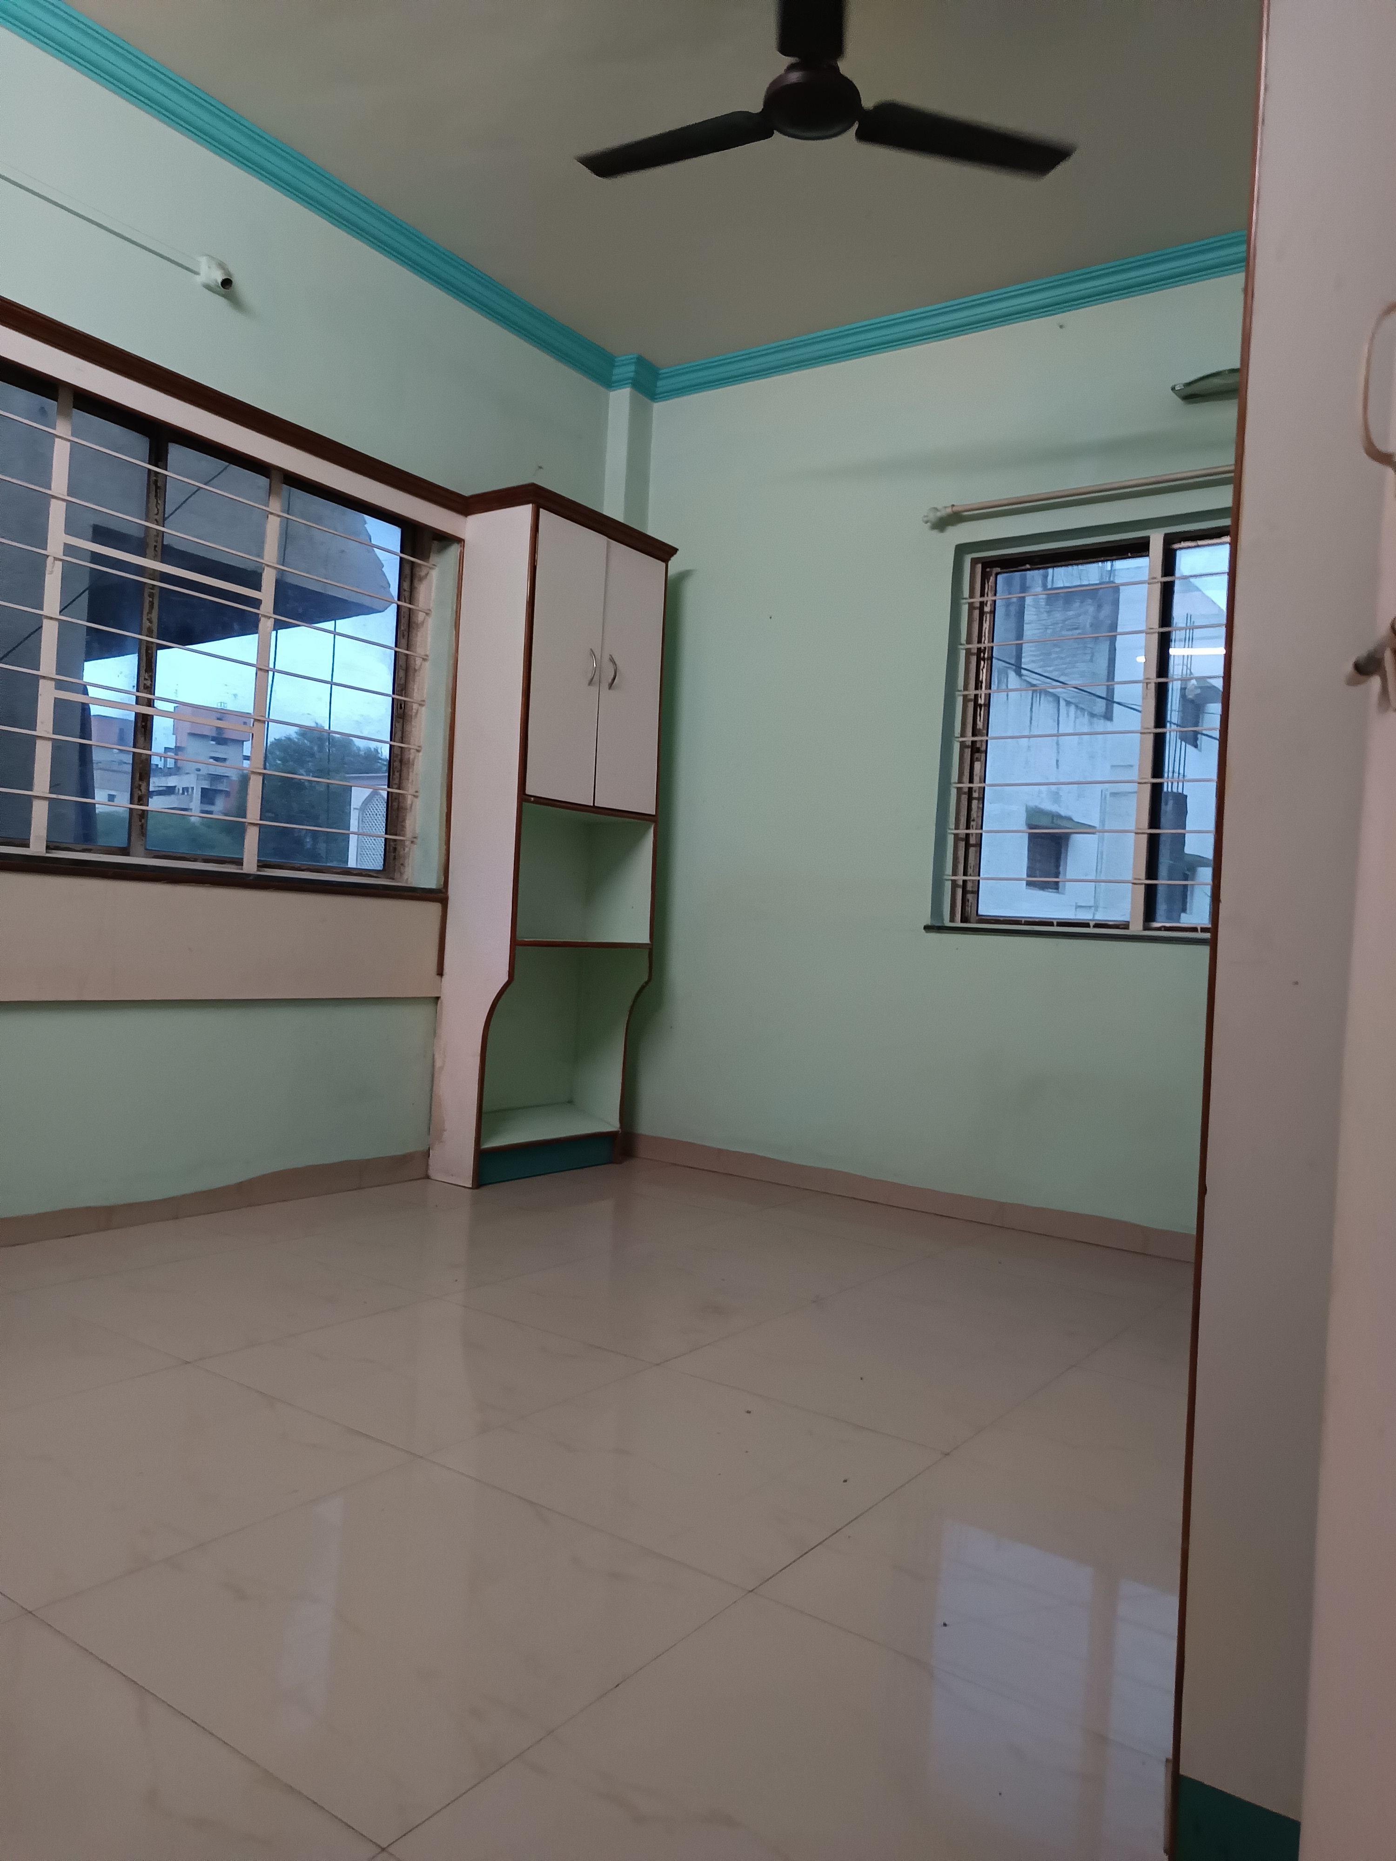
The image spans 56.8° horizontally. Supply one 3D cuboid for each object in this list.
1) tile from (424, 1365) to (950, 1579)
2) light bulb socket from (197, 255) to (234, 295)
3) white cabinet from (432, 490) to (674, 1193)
[{"bbox_3d":[-0.006,0.823,2.043,0.578,0.017,0.578,3,0,35],"label":"tile"},{"bbox_3d":[-1.236,-1.691,3.326,0.075,0.075,0.060,3,0,35],"label":"light bulb socket"},{"bbox_3d":[-0.466,-0.261,4.320,0.309,2.148,0.726,3,0,35],"label":"white cabinet"}]

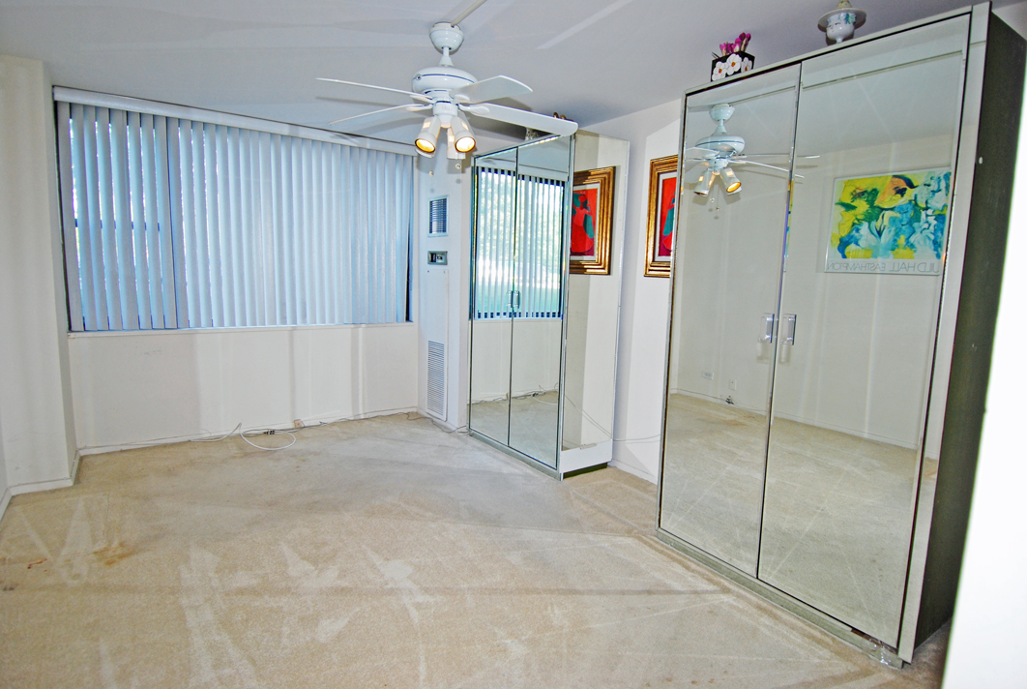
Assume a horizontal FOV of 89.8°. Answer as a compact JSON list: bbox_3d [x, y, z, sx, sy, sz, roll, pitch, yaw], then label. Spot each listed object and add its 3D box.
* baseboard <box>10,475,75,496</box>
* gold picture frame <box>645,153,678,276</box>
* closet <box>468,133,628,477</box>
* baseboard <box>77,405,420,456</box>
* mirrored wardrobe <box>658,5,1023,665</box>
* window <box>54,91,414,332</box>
[{"bbox_3d":[-2.772,0.828,3.028,0.275,0.061,0.019,-3,8,-34],"label":"baseboard"},{"bbox_3d":[1.048,-0.781,3.102,0.045,0.745,0.621,-3,8,-34],"label":"gold picture frame"},{"bbox_3d":[0.201,-0.303,3.904,0.503,2.259,1.248,-3,8,-34],"label":"closet"},{"bbox_3d":[-1.998,0.697,4.349,2.554,0.055,0.019,-3,8,-34],"label":"baseboard"},{"bbox_3d":[1.300,-0.030,2.243,0.547,2.163,1.099,-3,8,-34],"label":"mirrored wardrobe"},{"bbox_3d":[-1.974,-0.952,4.154,2.532,1.629,0.096,-3,8,-34],"label":"window"}]

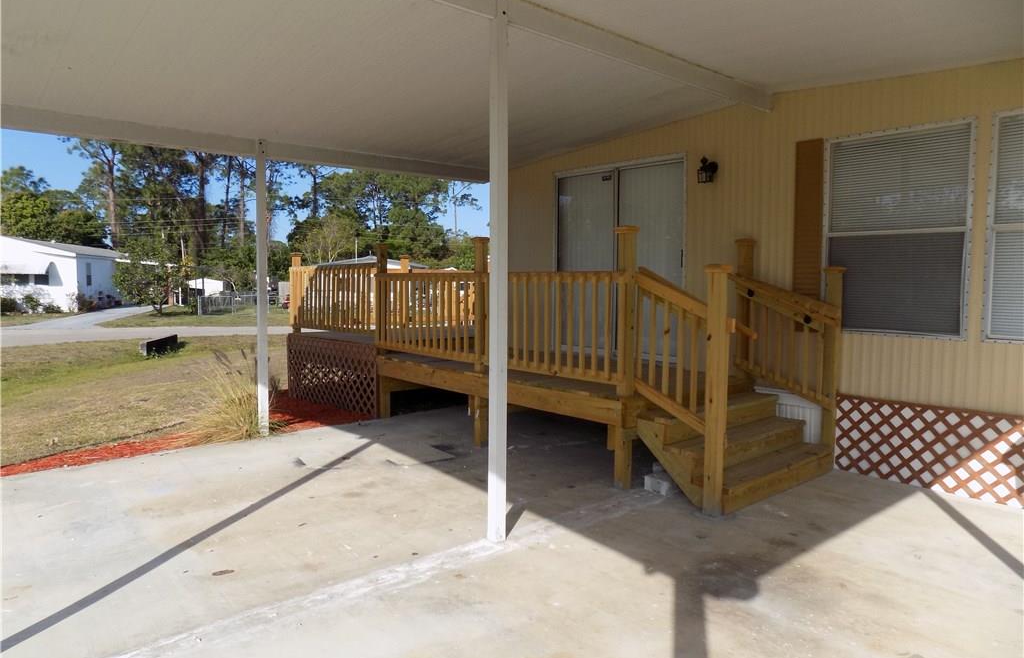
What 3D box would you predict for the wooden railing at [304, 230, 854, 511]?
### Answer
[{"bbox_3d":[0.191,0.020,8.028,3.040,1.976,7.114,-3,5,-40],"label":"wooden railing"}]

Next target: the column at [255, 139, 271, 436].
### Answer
[{"bbox_3d":[-2.411,-0.385,6.622,0.078,2.875,0.078,-3,5,-40],"label":"column"}]

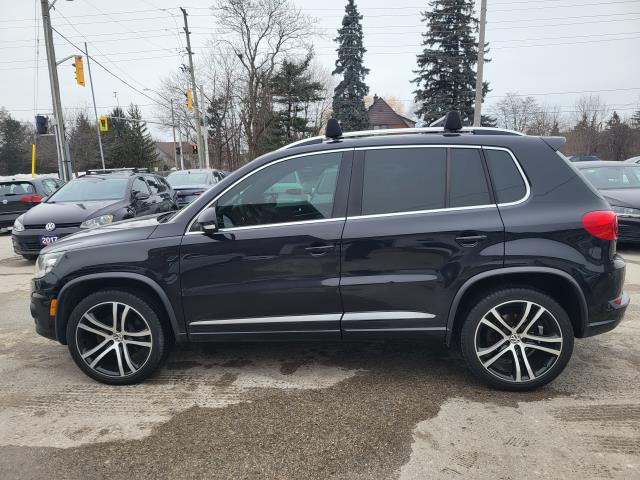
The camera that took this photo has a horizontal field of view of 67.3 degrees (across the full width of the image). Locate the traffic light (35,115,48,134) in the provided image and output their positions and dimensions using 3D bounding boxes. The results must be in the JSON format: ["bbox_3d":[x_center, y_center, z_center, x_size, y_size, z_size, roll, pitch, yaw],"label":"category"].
[{"bbox_3d":[-10.979,-4.546,18.971,0.380,0.730,0.300,2,10,20],"label":"traffic light"}]

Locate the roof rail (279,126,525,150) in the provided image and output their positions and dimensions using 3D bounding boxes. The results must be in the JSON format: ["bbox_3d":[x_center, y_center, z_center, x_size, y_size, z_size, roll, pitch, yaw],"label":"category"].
[{"bbox_3d":[0.512,-0.669,3.157,1.610,0.115,0.070,-1,9,6],"label":"roof rail"}]

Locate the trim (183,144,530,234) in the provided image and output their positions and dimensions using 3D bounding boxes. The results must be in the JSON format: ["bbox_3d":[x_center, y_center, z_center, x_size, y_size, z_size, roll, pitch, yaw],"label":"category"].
[{"bbox_3d":[0.188,-0.317,3.047,2.200,0.520,0.200,-1,9,5],"label":"trim"}]

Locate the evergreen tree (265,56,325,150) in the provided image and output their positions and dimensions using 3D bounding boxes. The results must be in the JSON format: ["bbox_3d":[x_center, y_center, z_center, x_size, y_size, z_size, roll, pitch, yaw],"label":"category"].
[{"bbox_3d":[-1.632,-9.227,37.004,4.500,9.640,4.500,-2,9,0],"label":"evergreen tree"}]

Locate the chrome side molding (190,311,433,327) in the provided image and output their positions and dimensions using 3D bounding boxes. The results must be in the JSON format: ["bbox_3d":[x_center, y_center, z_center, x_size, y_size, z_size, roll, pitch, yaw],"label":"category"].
[{"bbox_3d":[-0.068,0.500,3.063,1.585,0.070,0.030,-1,9,6],"label":"chrome side molding"}]

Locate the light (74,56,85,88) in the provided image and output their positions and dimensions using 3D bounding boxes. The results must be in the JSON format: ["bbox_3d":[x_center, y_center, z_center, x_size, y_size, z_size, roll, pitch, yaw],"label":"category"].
[{"bbox_3d":[-10.015,-7.031,20.000,0.360,1.130,0.500,1,9,19],"label":"light"}]

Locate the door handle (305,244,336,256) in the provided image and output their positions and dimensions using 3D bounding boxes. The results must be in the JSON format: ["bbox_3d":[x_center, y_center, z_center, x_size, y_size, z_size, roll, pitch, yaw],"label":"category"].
[{"bbox_3d":[0.000,0.061,3.003,0.195,0.050,0.050,-1,9,6],"label":"door handle"}]

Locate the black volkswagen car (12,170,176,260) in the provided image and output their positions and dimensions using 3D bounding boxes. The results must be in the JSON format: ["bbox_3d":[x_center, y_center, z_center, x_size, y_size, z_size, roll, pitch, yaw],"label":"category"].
[{"bbox_3d":[-4.128,-0.620,9.560,1.800,1.510,4.500,-2,9,0],"label":"black volkswagen car"}]

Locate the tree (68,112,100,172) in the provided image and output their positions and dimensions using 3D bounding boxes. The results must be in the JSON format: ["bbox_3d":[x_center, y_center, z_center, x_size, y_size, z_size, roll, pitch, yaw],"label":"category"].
[{"bbox_3d":[-22.696,-8.878,47.086,3.300,7.020,3.300,-2,9,0],"label":"tree"}]

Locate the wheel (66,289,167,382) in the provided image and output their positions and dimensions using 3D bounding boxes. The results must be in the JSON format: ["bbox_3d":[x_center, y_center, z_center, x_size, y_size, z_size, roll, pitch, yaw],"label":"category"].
[{"bbox_3d":[-1.361,0.648,3.315,0.680,0.680,0.240,-1,9,6],"label":"wheel"}]

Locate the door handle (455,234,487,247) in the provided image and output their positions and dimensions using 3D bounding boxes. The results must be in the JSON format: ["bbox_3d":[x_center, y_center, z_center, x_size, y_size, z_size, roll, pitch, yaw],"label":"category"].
[{"bbox_3d":[0.913,0.000,2.907,0.195,0.050,0.050,-1,9,6],"label":"door handle"}]

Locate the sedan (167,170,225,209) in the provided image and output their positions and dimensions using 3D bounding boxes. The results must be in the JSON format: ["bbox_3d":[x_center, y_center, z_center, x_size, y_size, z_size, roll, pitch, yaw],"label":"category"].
[{"bbox_3d":[-3.926,-1.521,15.434,1.820,1.470,4.750,-2,9,0],"label":"sedan"}]

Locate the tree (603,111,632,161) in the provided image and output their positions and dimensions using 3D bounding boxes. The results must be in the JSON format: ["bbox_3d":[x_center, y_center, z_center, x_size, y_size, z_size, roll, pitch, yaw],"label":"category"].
[{"bbox_3d":[28.556,-9.470,46.445,2.800,5.920,2.800,-2,9,0],"label":"tree"}]

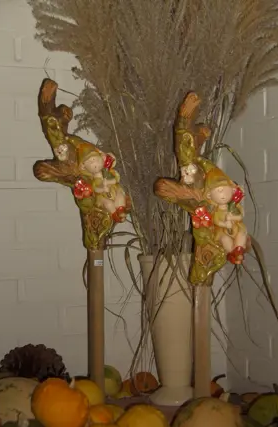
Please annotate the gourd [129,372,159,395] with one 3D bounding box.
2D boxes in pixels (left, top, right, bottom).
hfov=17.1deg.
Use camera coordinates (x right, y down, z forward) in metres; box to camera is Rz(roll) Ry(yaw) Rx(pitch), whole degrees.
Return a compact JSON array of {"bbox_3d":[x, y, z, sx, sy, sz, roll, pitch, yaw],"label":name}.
[{"bbox_3d":[0.017,0.424,2.300,0.069,0.057,0.065,-1,-1,0],"label":"gourd"}]

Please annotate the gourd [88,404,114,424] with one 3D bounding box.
[{"bbox_3d":[-0.083,0.437,2.000,0.058,0.050,0.056,-1,-1,0],"label":"gourd"}]

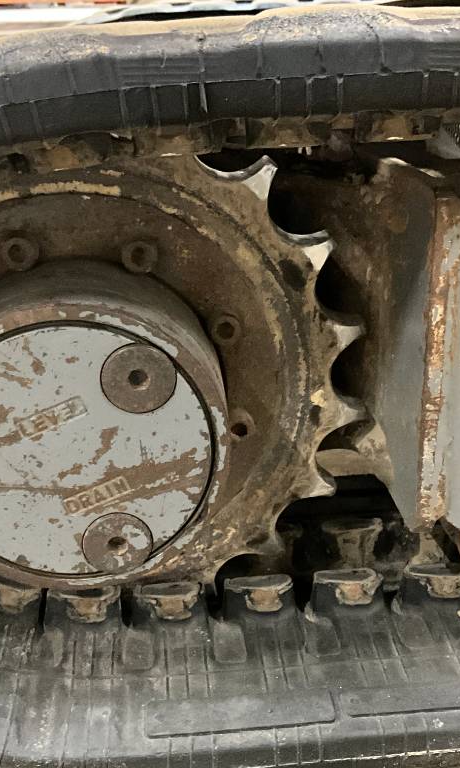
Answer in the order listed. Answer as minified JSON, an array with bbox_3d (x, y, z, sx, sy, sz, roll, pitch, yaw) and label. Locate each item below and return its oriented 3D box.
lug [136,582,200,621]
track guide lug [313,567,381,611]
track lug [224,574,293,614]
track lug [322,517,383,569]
[{"bbox_3d":[-0.033,0.118,0.468,0.035,0.016,0.014,-3,22,-5],"label":"lug"},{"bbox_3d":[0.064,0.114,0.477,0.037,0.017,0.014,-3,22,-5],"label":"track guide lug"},{"bbox_3d":[0.015,0.116,0.473,0.036,0.016,0.014,-3,22,-5],"label":"track lug"},{"bbox_3d":[0.075,0.096,0.531,0.035,0.023,0.014,-3,22,-5],"label":"track lug"}]

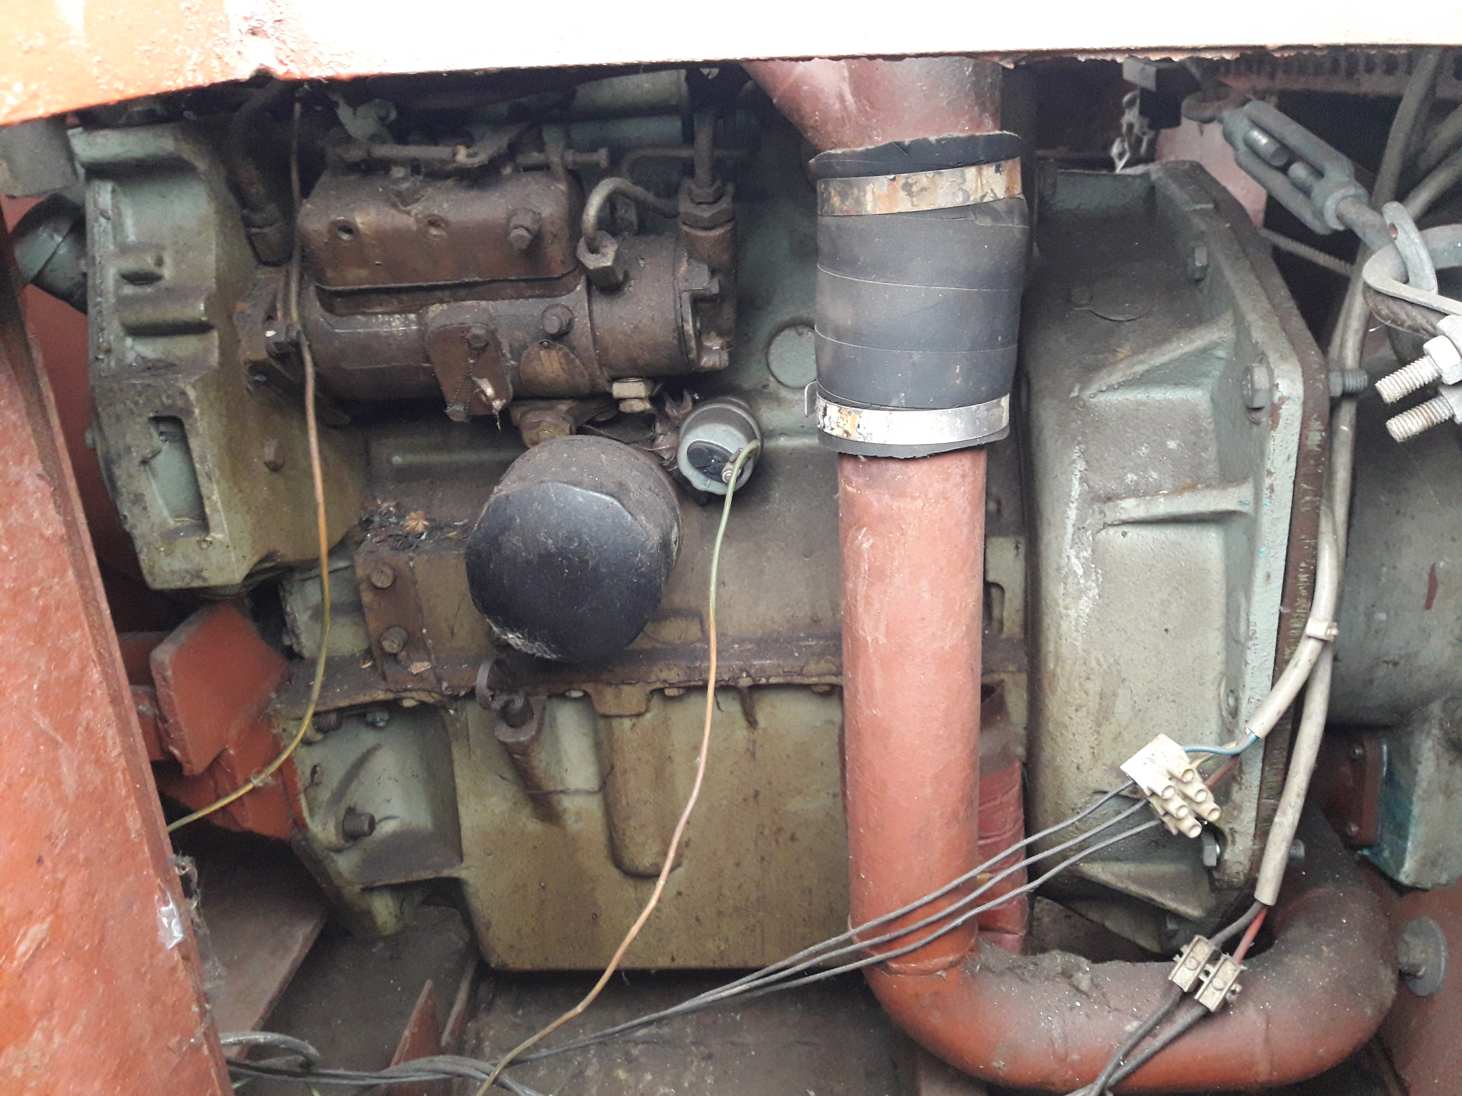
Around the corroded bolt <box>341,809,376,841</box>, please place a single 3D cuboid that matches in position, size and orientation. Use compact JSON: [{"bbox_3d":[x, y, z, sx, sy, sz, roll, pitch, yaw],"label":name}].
[{"bbox_3d":[-0.226,0.168,0.715,0.020,0.016,0.016,-1,21,4],"label":"corroded bolt"}]

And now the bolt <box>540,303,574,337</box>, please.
[{"bbox_3d":[-0.082,-0.108,0.560,0.014,0.014,0.011,2,34,9],"label":"bolt"}]

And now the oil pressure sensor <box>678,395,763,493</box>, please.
[{"bbox_3d":[-0.006,-0.052,0.605,0.042,0.042,0.050,-1,21,4],"label":"oil pressure sensor"}]

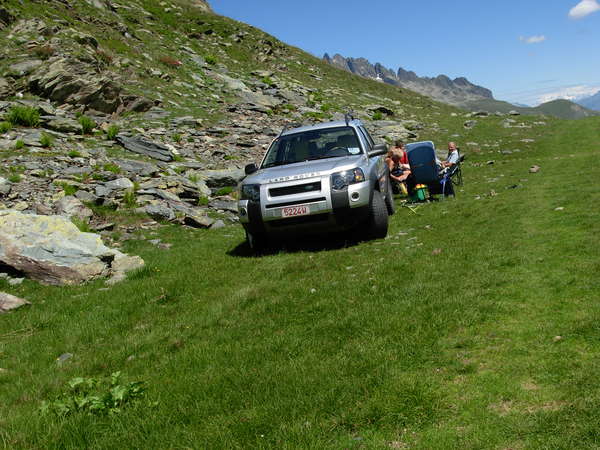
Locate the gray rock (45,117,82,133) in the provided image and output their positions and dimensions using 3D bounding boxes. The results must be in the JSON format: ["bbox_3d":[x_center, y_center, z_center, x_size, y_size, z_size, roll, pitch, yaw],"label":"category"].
[{"bbox_3d":[-5.589,-2.365,15.500,0.830,0.340,0.600,-6,9,-19],"label":"gray rock"}]

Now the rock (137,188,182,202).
[{"bbox_3d":[-2.642,-0.551,12.300,0.805,0.230,0.500,-5,9,-12],"label":"rock"}]

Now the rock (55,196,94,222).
[{"bbox_3d":[-3.800,-0.278,11.100,0.595,0.370,0.480,-6,9,-19],"label":"rock"}]

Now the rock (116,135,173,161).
[{"bbox_3d":[-3.612,-1.800,15.300,1.366,0.520,0.800,-5,9,-13],"label":"rock"}]

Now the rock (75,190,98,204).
[{"bbox_3d":[-3.533,-0.455,10.900,0.390,0.200,0.300,0,9,0],"label":"rock"}]

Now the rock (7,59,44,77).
[{"bbox_3d":[-8.126,-4.663,19.500,0.986,0.420,0.750,-6,9,-21],"label":"rock"}]

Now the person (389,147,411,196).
[{"bbox_3d":[2.100,-1.129,13.900,0.650,0.950,0.500,7,11,36],"label":"person"}]

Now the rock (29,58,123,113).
[{"bbox_3d":[-6.067,-3.770,17.800,2.500,1.300,1.500,-1,9,-9],"label":"rock"}]

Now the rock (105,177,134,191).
[{"bbox_3d":[-3.316,-0.762,12.100,0.540,0.220,0.380,0,9,0],"label":"rock"}]

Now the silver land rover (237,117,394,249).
[{"bbox_3d":[0.379,-0.763,10.066,1.880,1.730,4.430,-6,7,13],"label":"silver land rover"}]

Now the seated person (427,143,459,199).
[{"bbox_3d":[3.094,-1.183,14.300,0.800,1.150,0.580,-4,10,-23],"label":"seated person"}]

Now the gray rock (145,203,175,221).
[{"bbox_3d":[-2.496,-0.240,11.700,0.522,0.300,0.420,-5,9,-12],"label":"gray rock"}]

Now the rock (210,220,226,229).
[{"bbox_3d":[-1.398,-0.009,11.300,0.270,0.130,0.200,0,9,0],"label":"rock"}]

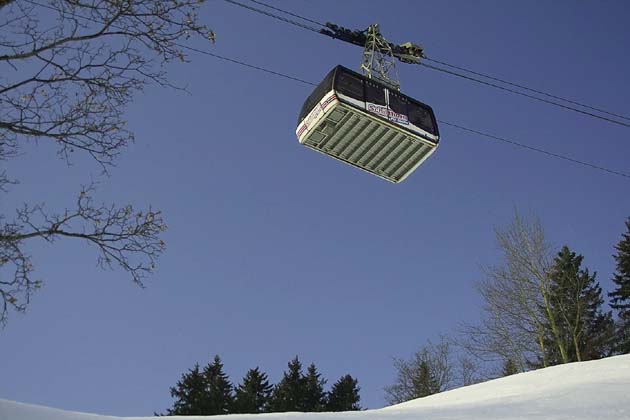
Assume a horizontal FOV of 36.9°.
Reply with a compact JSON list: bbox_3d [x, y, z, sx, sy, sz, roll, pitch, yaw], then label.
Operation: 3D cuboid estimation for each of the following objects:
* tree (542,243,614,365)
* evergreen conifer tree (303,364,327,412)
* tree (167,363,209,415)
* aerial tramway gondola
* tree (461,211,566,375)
[{"bbox_3d":[18.703,7.018,66.937,5.114,10.715,5.114,-8,-38,15],"label":"tree"},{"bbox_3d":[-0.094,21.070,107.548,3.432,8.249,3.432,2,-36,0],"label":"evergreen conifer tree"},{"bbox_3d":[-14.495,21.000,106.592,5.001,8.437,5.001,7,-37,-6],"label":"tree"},{"bbox_3d":[2.855,-6.502,48.353,6.400,8.400,3.550,21,-40,-23],"label":"aerial tramway gondola"},{"bbox_3d":[12.710,4.988,60.586,7.039,12.319,7.039,-6,-37,11],"label":"tree"}]

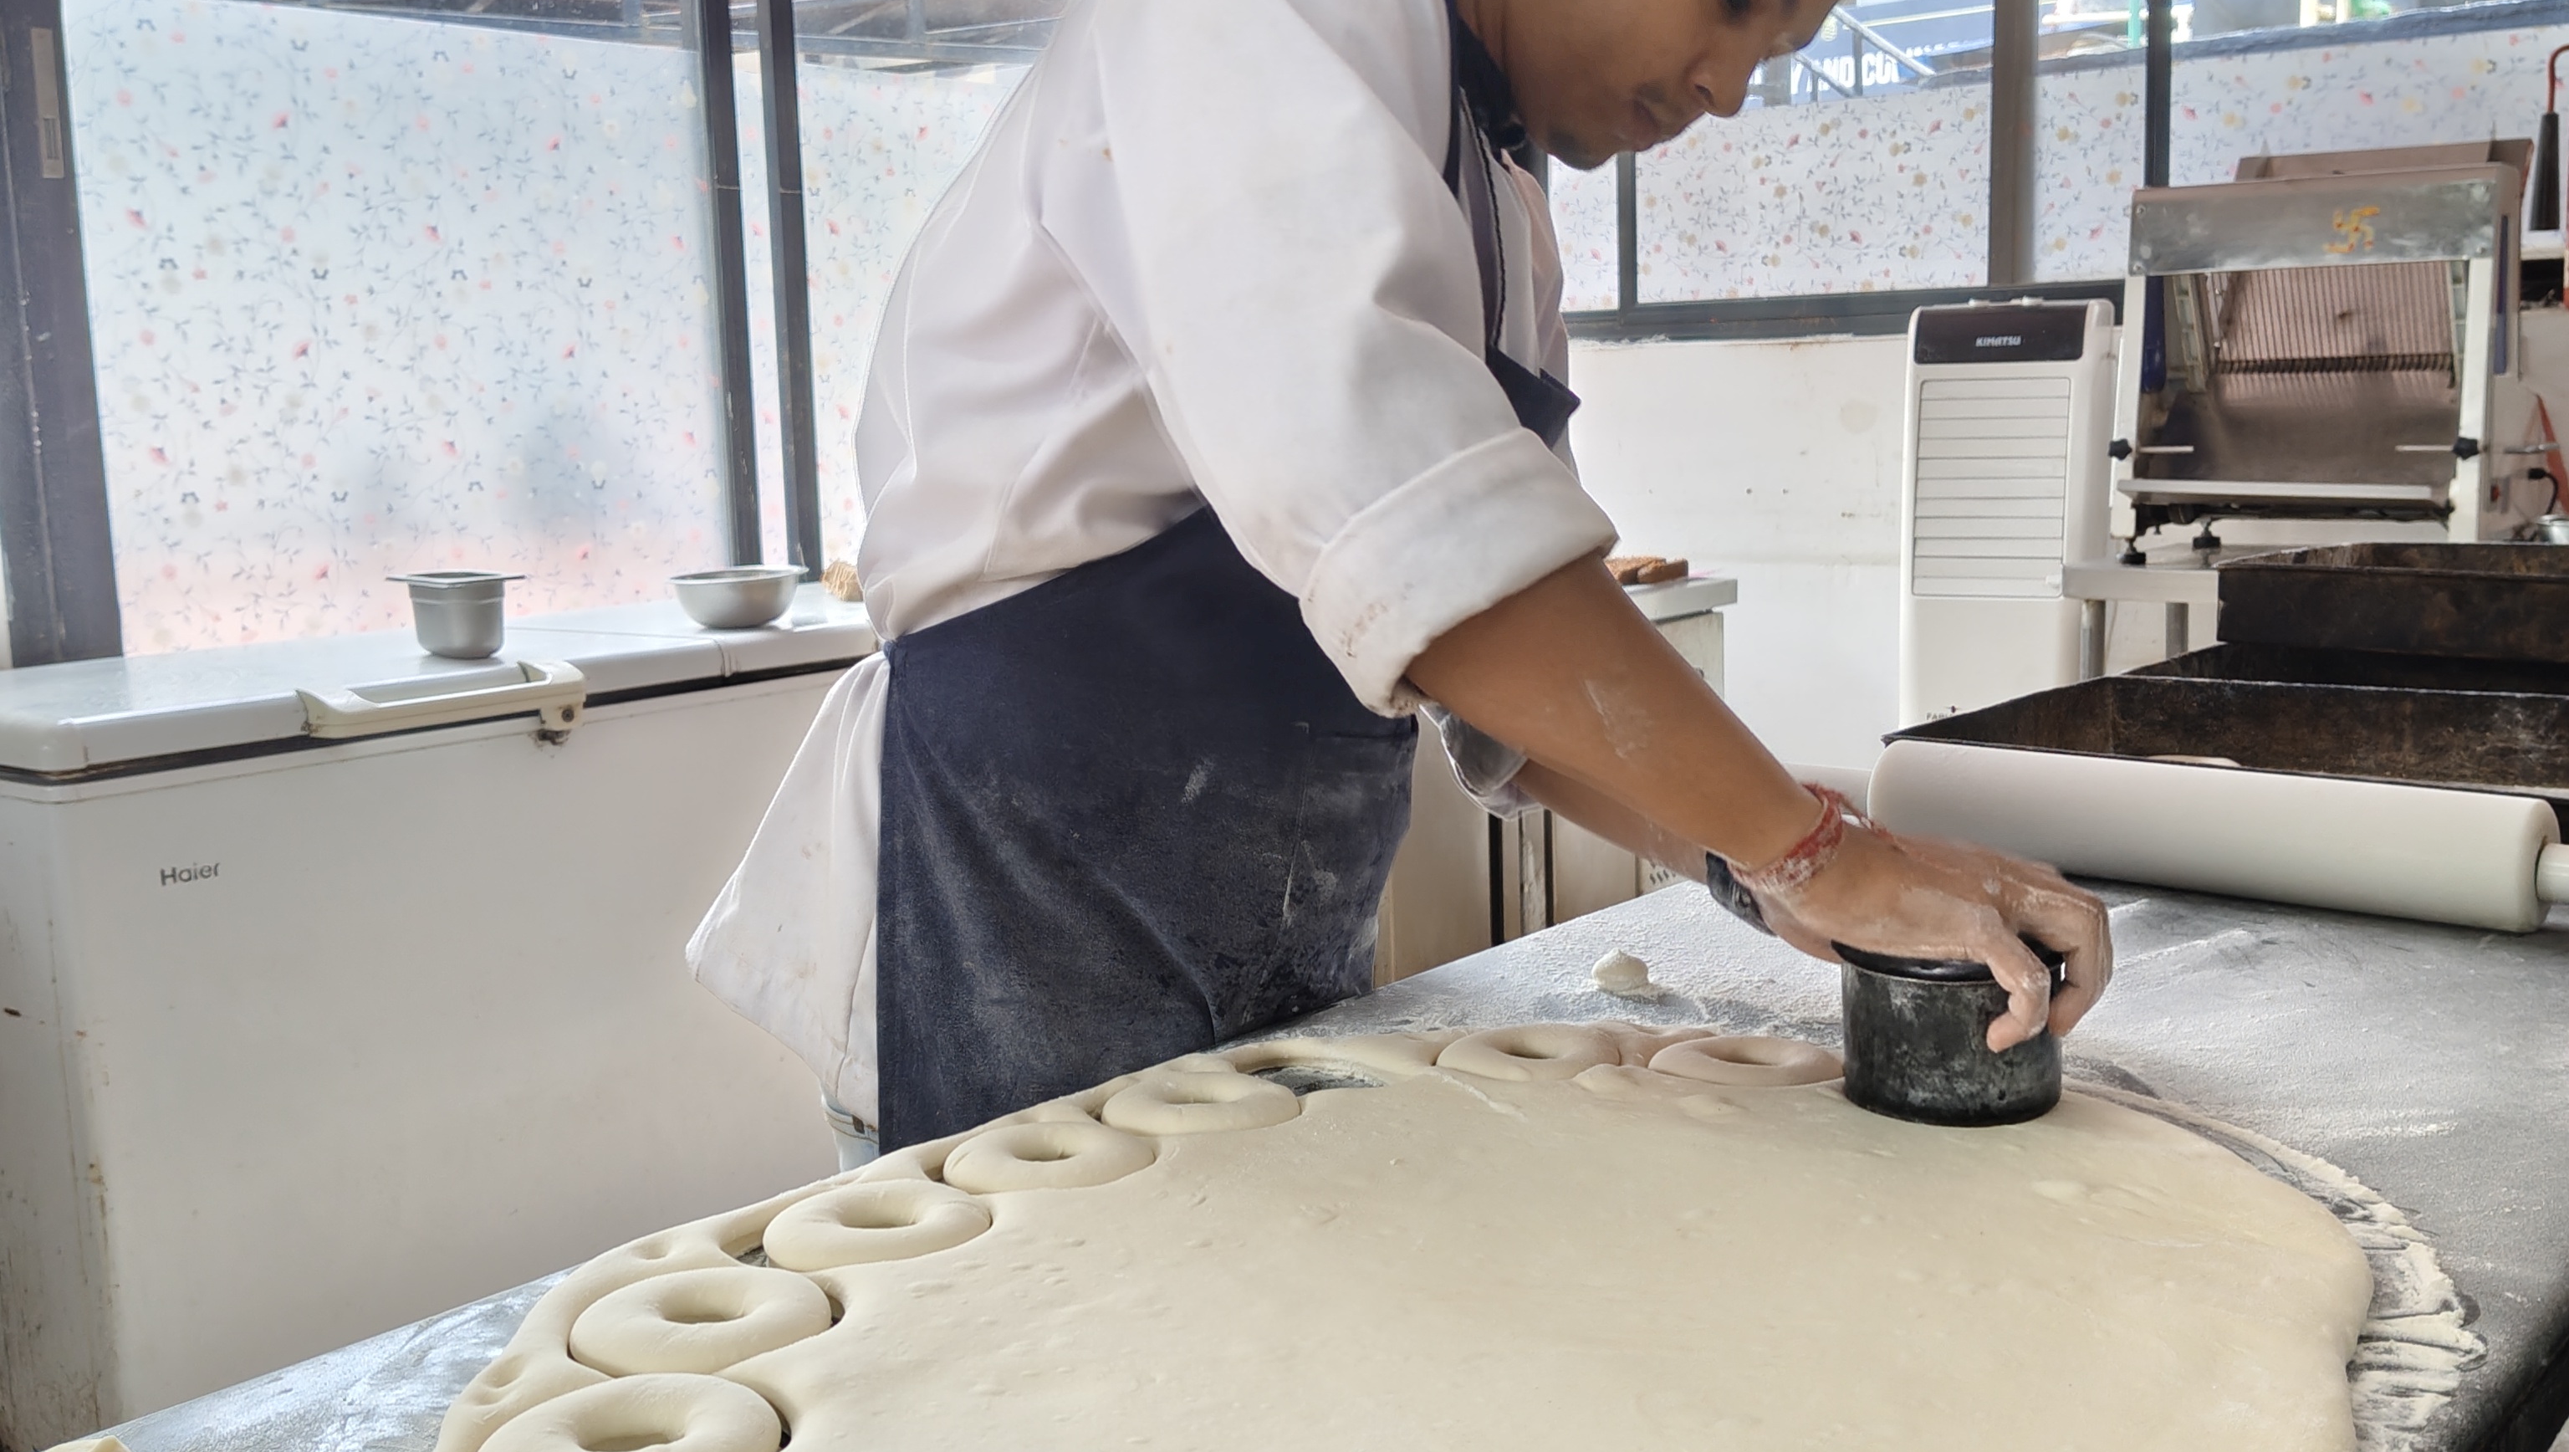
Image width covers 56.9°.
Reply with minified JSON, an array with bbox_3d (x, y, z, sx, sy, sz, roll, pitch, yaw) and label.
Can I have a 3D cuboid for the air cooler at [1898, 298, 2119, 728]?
[{"bbox_3d":[1.386,-0.179,4.478,0.350,1.215,0.300,3,9,30],"label":"air cooler"}]

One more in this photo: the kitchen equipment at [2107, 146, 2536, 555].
[{"bbox_3d":[1.744,-0.605,3.883,0.580,0.650,0.550,5,10,40],"label":"kitchen equipment"}]

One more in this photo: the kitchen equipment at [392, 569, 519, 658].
[{"bbox_3d":[-0.955,-0.124,2.733,0.111,0.090,0.111,5,10,40],"label":"kitchen equipment"}]

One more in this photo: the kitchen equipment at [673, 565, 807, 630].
[{"bbox_3d":[-0.686,-0.159,2.973,0.167,0.067,0.167,-2,8,0],"label":"kitchen equipment"}]

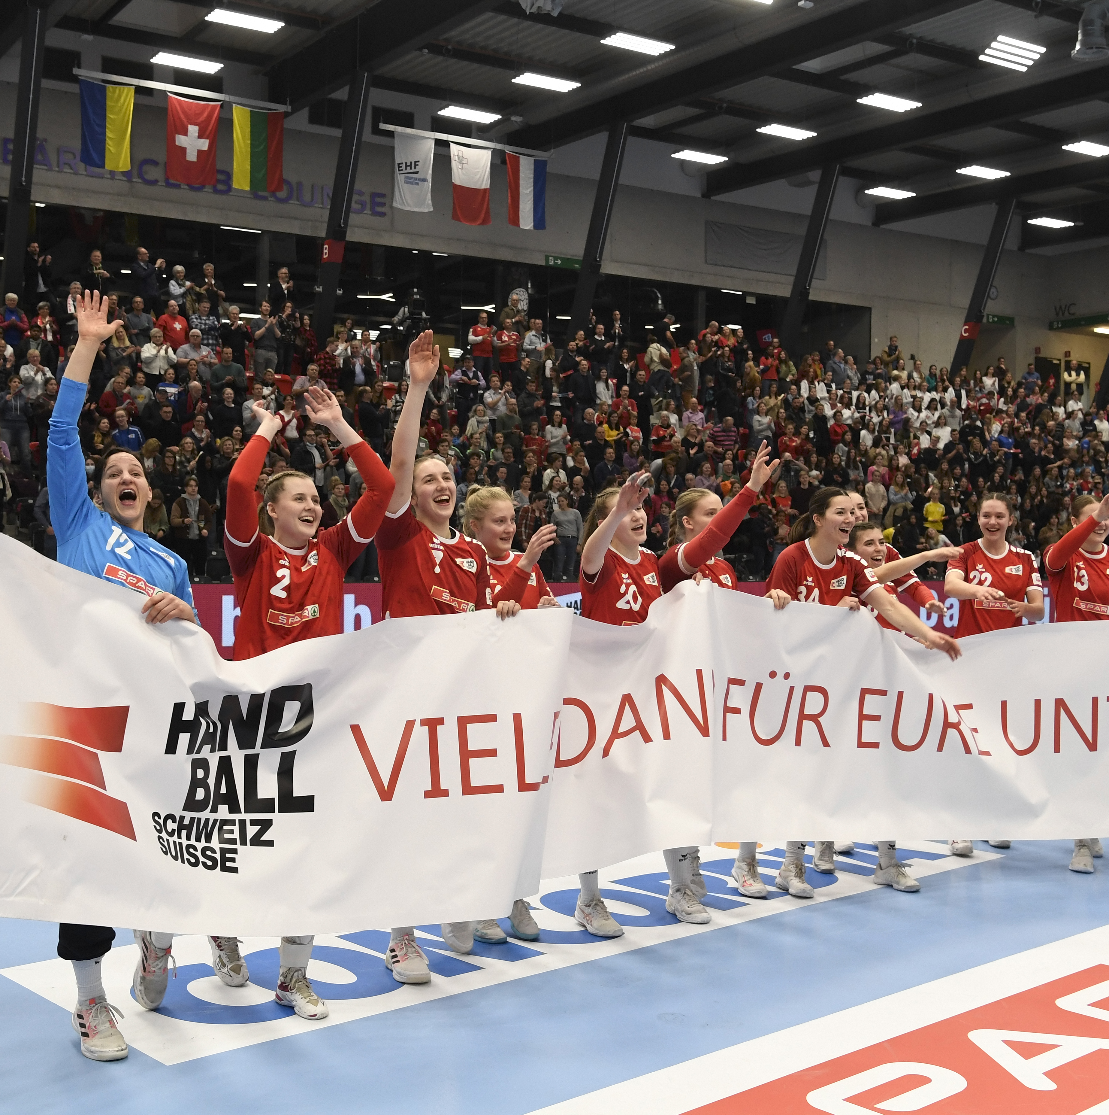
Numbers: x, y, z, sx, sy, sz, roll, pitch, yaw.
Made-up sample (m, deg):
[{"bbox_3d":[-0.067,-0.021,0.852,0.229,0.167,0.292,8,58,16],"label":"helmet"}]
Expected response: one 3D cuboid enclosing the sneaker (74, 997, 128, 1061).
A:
[{"bbox_3d":[-1.337,1.383,4.660,0.110,0.125,0.285,0,2,-24],"label":"sneaker"}]

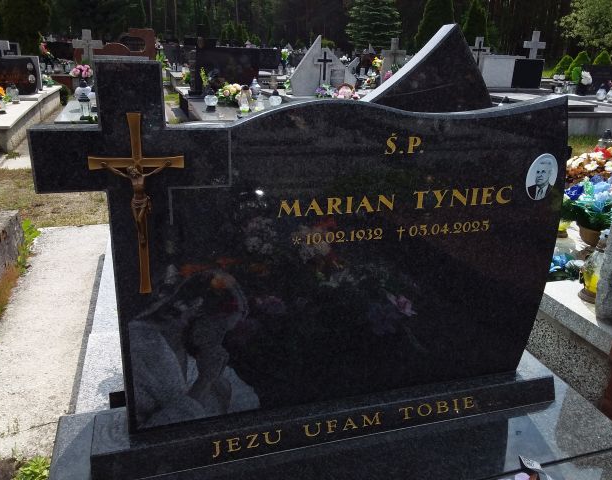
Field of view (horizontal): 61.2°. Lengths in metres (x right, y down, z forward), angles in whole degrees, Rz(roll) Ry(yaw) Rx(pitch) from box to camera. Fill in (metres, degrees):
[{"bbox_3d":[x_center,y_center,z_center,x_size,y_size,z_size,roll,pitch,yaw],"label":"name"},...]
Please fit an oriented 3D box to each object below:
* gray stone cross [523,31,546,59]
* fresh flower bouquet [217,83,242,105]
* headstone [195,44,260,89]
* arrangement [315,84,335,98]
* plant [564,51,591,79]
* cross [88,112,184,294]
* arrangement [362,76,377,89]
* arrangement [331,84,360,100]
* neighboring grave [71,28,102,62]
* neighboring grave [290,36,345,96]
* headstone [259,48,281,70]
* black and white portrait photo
[{"bbox_3d":[4.316,-3.691,9.800,0.460,0.500,0.110,-4,22,-16],"label":"gray stone cross"},{"bbox_3d":[-0.944,-1.790,6.300,0.251,0.220,0.251,-4,22,-16],"label":"fresh flower bouquet"},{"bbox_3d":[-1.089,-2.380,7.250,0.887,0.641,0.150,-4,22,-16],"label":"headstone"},{"bbox_3d":[0.289,-2.319,8.100,0.290,0.220,0.240,-4,22,-16],"label":"arrangement"},{"bbox_3d":[10.527,-6.722,20.000,1.000,1.100,1.000,-4,22,-16],"label":"plant"},{"bbox_3d":[-0.316,-0.055,0.992,0.172,0.364,0.045,-4,19,-16],"label":"cross"},{"bbox_3d":[1.165,-2.890,9.500,0.230,0.210,0.200,-4,22,-16],"label":"arrangement"},{"bbox_3d":[0.610,-2.275,8.000,0.450,0.250,0.280,-4,22,-16],"label":"arrangement"},{"bbox_3d":[-3.011,-2.672,7.150,0.380,0.500,0.100,-4,22,-16],"label":"neighboring grave"},{"bbox_3d":[0.174,-2.497,7.500,0.751,0.814,0.200,-4,22,-16],"label":"neighboring grave"},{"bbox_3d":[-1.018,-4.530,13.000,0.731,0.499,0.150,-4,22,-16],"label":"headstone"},{"bbox_3d":[0.586,-0.155,1.285,0.090,0.120,0.010,-4,19,-16],"label":"black and white portrait photo"}]

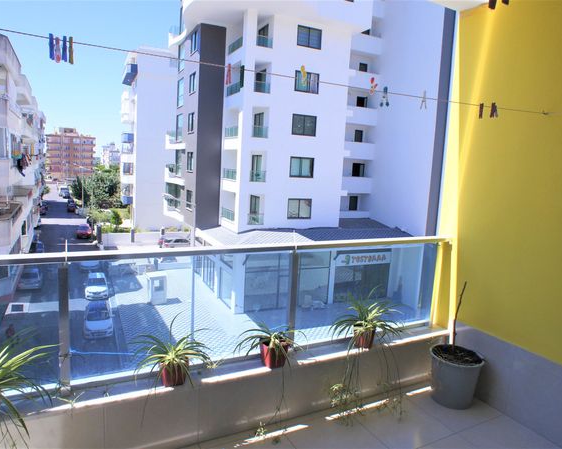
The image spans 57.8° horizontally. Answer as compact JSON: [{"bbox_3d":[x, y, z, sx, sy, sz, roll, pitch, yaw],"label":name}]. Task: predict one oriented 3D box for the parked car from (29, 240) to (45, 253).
[{"bbox_3d":[-27.295,2.560,56.998,1.760,1.460,4.200,0,7,-23],"label":"parked car"}]

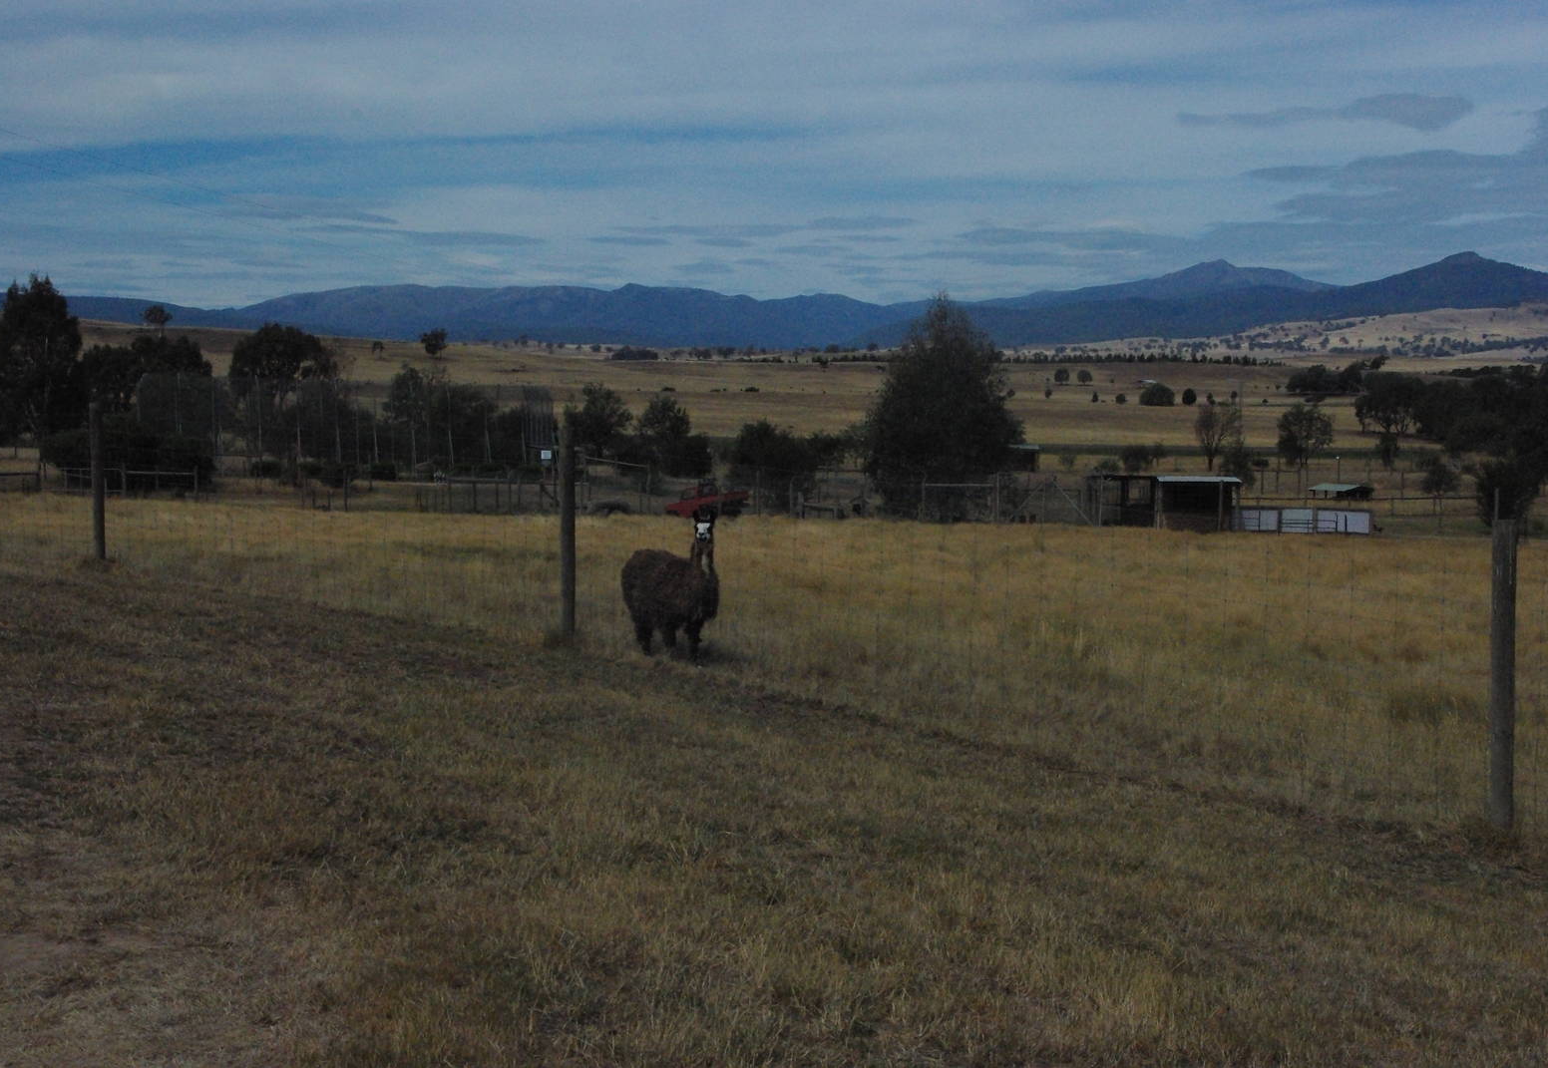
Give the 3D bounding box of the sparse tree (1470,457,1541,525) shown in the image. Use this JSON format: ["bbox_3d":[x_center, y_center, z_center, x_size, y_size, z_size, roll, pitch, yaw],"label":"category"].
[{"bbox_3d":[38.544,-2.261,105.000,3.662,3.735,3.662,2,6,20],"label":"sparse tree"}]

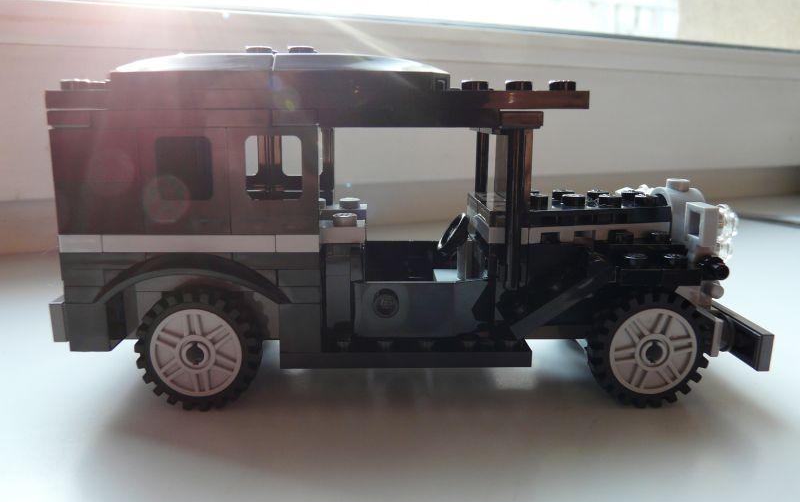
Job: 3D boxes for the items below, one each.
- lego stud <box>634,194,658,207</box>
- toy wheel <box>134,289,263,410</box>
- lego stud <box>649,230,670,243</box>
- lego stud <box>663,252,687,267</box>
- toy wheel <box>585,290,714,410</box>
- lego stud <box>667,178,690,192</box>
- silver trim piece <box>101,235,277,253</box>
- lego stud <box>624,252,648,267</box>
[{"bbox_3d":[0.053,-0.011,0.140,0.005,0.002,0.005,0,10,1],"label":"lego stud"},{"bbox_3d":[-0.040,0.019,0.132,0.024,0.024,0.008,0,11,0],"label":"toy wheel"},{"bbox_3d":[0.054,-0.003,0.134,0.005,0.002,0.005,0,10,1],"label":"lego stud"},{"bbox_3d":[0.054,0.002,0.127,0.005,0.002,0.005,0,10,1],"label":"lego stud"},{"bbox_3d":[0.052,0.020,0.137,0.024,0.024,0.008,0,10,1],"label":"toy wheel"},{"bbox_3d":[0.060,-0.014,0.140,0.005,0.002,0.005,0,11,0],"label":"lego stud"},{"bbox_3d":[-0.039,-0.002,0.123,0.032,0.003,0.008,0,11,0],"label":"silver trim piece"},{"bbox_3d":[0.046,0.002,0.127,0.005,0.002,0.005,0,10,1],"label":"lego stud"}]

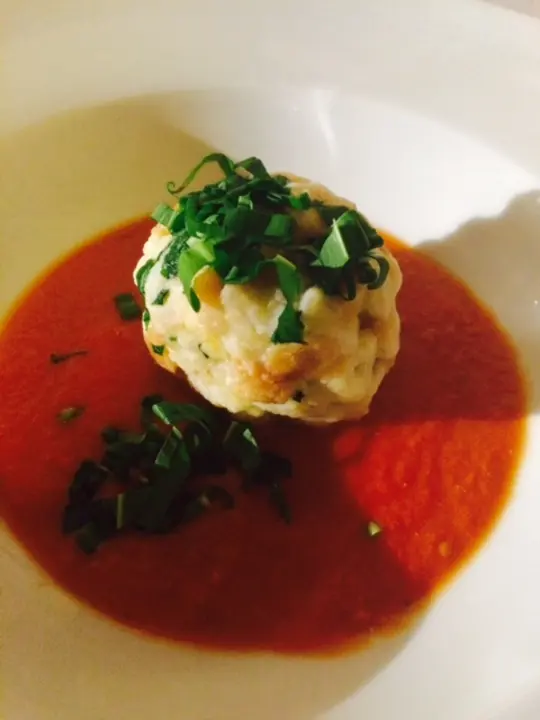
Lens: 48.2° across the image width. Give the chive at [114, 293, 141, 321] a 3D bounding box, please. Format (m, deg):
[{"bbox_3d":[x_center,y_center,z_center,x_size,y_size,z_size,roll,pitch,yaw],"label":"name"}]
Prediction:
[{"bbox_3d":[-0.042,-0.016,0.179,0.006,0.002,0.009,-19,55,-18],"label":"chive"}]

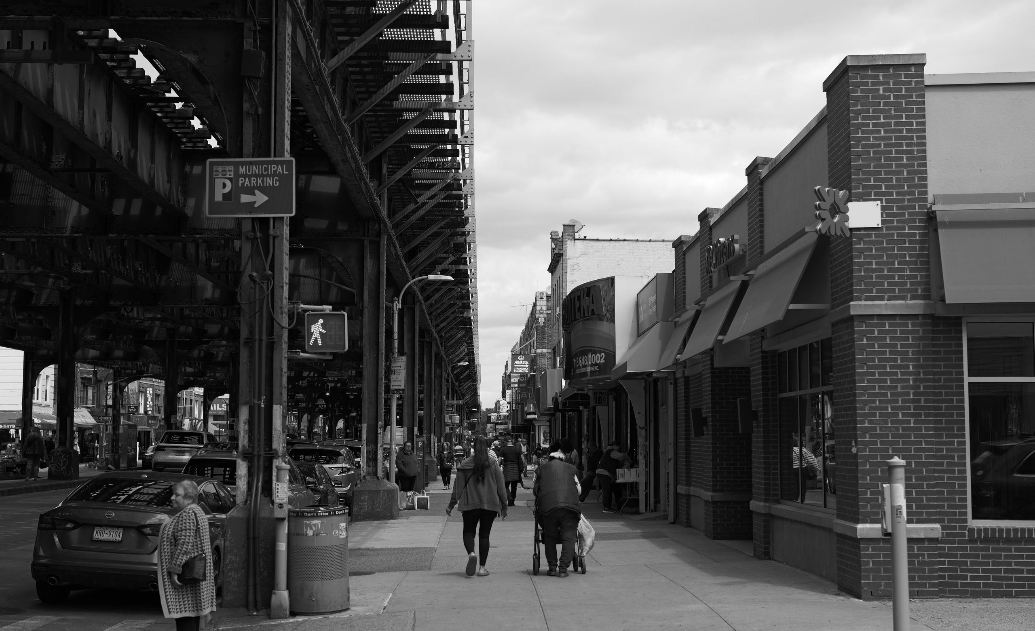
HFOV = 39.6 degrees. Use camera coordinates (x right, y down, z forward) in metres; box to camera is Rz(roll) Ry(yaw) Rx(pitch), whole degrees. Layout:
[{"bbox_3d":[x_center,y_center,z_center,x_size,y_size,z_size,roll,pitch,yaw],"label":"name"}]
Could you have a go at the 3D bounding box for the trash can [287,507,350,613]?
[{"bbox_3d":[-1.931,2.375,13.900,0.600,0.970,0.600,0,-5,-1],"label":"trash can"}]

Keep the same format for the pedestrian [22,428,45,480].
[{"bbox_3d":[-14.589,4.174,43.403,0.620,1.580,0.420,0,-5,-2],"label":"pedestrian"}]

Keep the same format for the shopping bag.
[{"bbox_3d":[0.810,2.601,17.041,0.260,0.500,0.220,0,-5,-2],"label":"shopping bag"}]

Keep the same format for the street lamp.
[{"bbox_3d":[-2.241,1.738,33.473,1.470,5.440,0.300,0,-5,-2],"label":"street lamp"}]

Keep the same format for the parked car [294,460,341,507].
[{"bbox_3d":[-4.790,3.766,30.600,1.820,1.430,4.600,0,-5,-1],"label":"parked car"}]

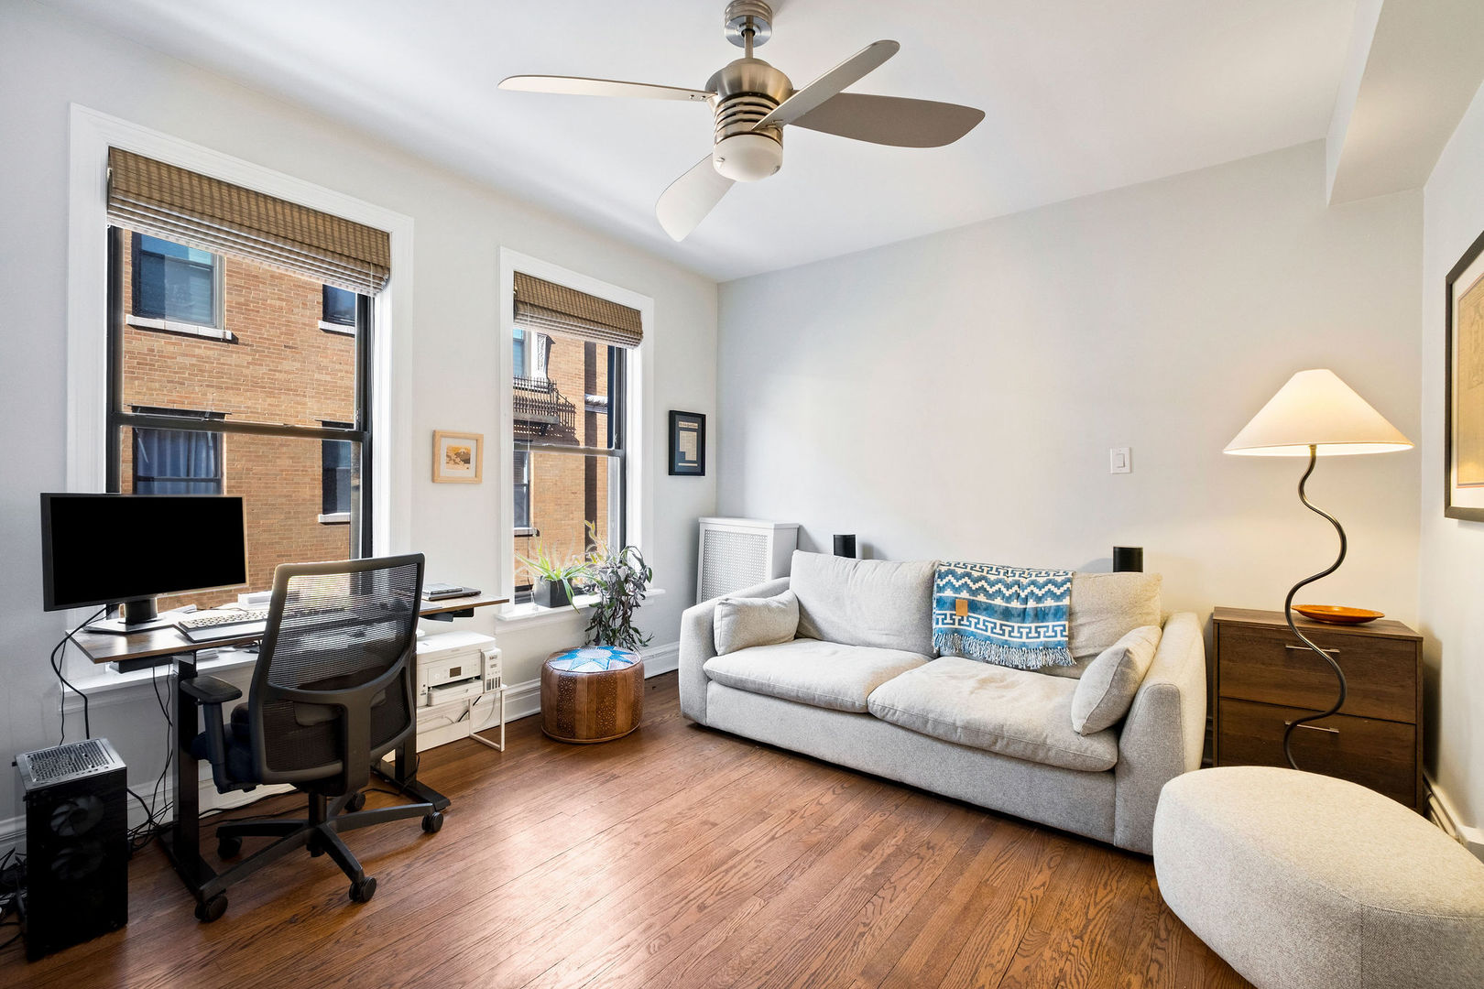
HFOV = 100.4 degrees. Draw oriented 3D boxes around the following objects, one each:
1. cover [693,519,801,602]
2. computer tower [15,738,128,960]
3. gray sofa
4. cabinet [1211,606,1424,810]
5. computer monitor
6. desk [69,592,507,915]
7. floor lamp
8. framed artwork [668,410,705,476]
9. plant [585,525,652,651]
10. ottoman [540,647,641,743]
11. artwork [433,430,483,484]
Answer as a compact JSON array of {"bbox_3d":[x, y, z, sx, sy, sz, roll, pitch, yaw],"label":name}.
[{"bbox_3d":[0.029,0.698,4.215,0.620,1.015,0.270,0,0,35],"label":"cover"},{"bbox_3d":[-1.900,0.977,1.749,0.330,0.440,0.186,0,0,39],"label":"computer tower"},{"bbox_3d":[0.841,0.779,2.984,2.210,0.860,1.000,0,0,36],"label":"gray sofa"},{"bbox_3d":[2.326,0.868,2.550,0.605,0.695,0.390,0,0,35],"label":"cabinet"},{"bbox_3d":[-2.120,0.222,2.194,0.210,0.447,0.613,0,0,14],"label":"computer monitor"},{"bbox_3d":[-1.596,0.823,2.311,0.605,0.750,1.210,0,0,38],"label":"desk"},{"bbox_3d":[2.067,0.379,2.250,0.500,1.670,0.500,0,0,43],"label":"floor lamp"},{"bbox_3d":[-0.383,-0.347,4.299,0.027,0.437,0.360,0,0,38],"label":"framed artwork"},{"bbox_3d":[-0.721,0.567,3.627,0.420,0.790,0.360,0,0,-11],"label":"plant"},{"bbox_3d":[-0.782,1.022,3.224,0.515,0.360,0.515,0,0,-14],"label":"ottoman"},{"bbox_3d":[-1.394,-0.178,3.037,0.027,0.246,0.242,0,0,38],"label":"artwork"}]

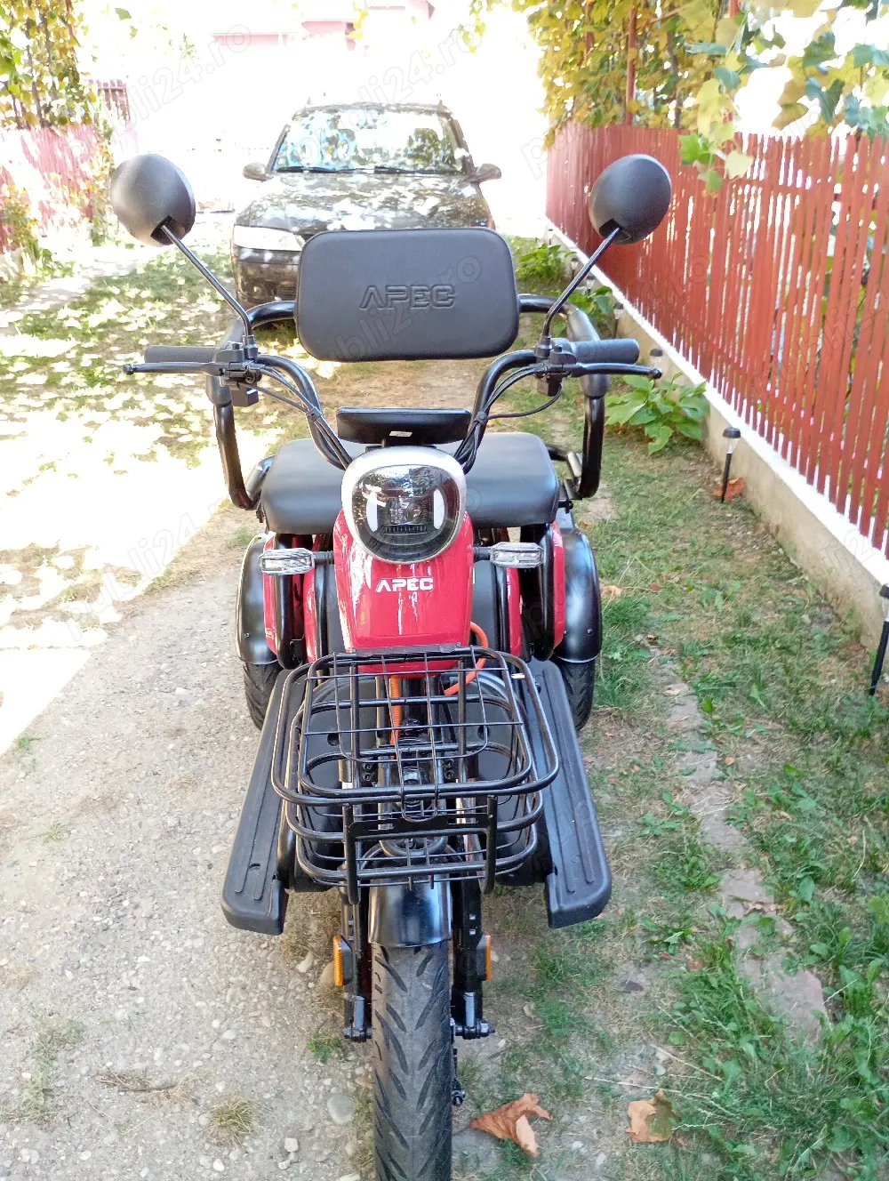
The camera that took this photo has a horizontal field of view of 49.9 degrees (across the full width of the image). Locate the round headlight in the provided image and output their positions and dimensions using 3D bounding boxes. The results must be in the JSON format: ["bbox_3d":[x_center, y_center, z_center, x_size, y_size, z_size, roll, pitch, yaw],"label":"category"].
[{"bbox_3d":[-0.046,-0.099,1.084,0.140,0.123,0.110,-2,26,-1],"label":"round headlight"}]

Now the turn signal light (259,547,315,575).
[{"bbox_3d":[-0.228,-0.043,1.384,0.079,0.033,0.033,-1,26,-1],"label":"turn signal light"}]

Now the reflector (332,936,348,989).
[{"bbox_3d":[-0.146,0.516,1.331,0.016,0.066,0.030,-1,2,0],"label":"reflector"}]

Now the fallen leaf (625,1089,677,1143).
[{"bbox_3d":[0.304,0.776,1.410,0.072,0.025,0.080,-1,26,0],"label":"fallen leaf"}]

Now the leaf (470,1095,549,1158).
[{"bbox_3d":[0.097,0.779,1.393,0.116,0.036,0.092,-1,26,0],"label":"leaf"}]

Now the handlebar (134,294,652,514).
[{"bbox_3d":[-0.066,-0.237,1.255,0.710,0.190,0.220,-2,26,-1],"label":"handlebar"}]

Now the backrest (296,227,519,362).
[{"bbox_3d":[-0.075,-0.603,1.950,0.450,0.265,0.070,-2,14,-1],"label":"backrest"}]

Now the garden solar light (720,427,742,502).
[{"bbox_3d":[1.078,-0.477,3.647,0.071,0.300,0.071,-1,26,0],"label":"garden solar light"}]

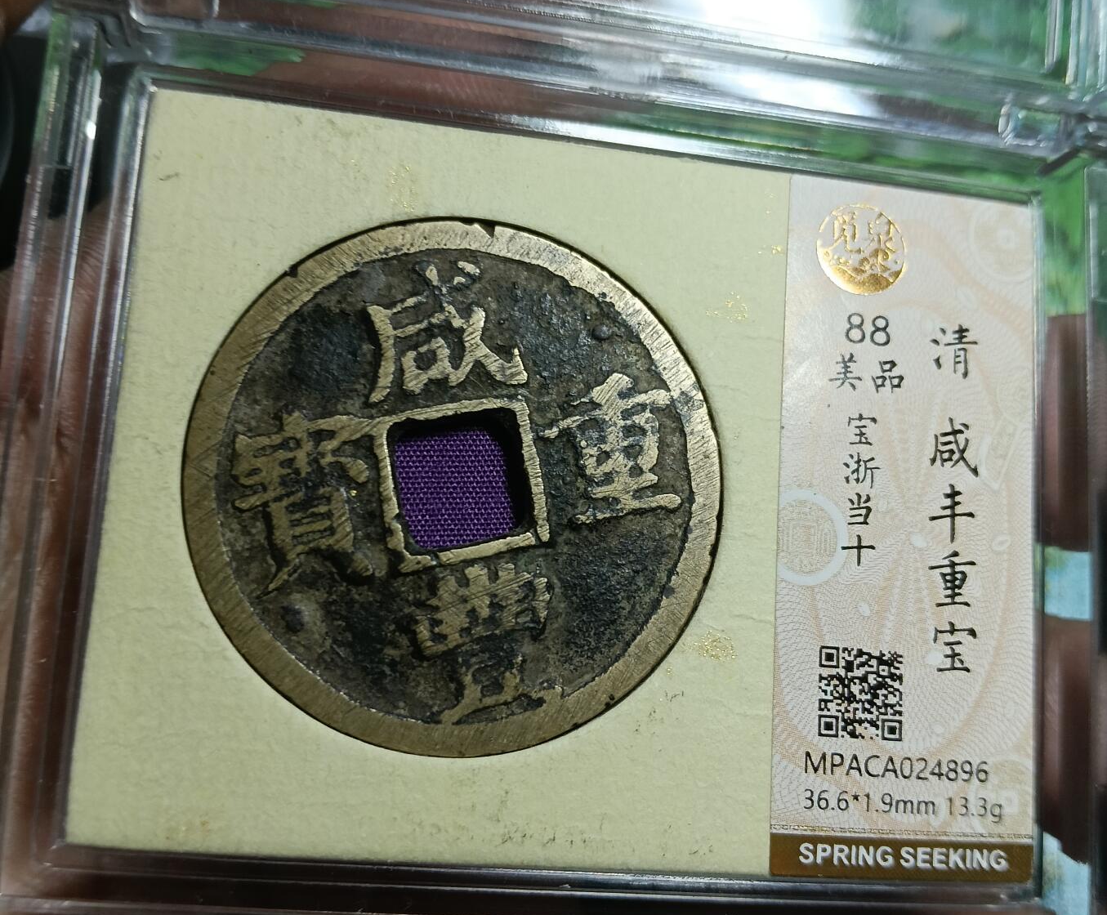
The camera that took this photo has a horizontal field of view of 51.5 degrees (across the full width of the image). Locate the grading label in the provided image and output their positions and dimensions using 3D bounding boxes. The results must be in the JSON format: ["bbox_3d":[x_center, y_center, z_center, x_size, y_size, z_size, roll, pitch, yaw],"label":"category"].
[{"bbox_3d":[0.026,0.004,0.083,0.019,0.001,0.050,5,82,-8],"label":"grading label"}]

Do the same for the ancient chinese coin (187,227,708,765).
[{"bbox_3d":[-0.006,0.002,0.079,0.037,0.002,0.037,-7,84,-10],"label":"ancient chinese coin"}]

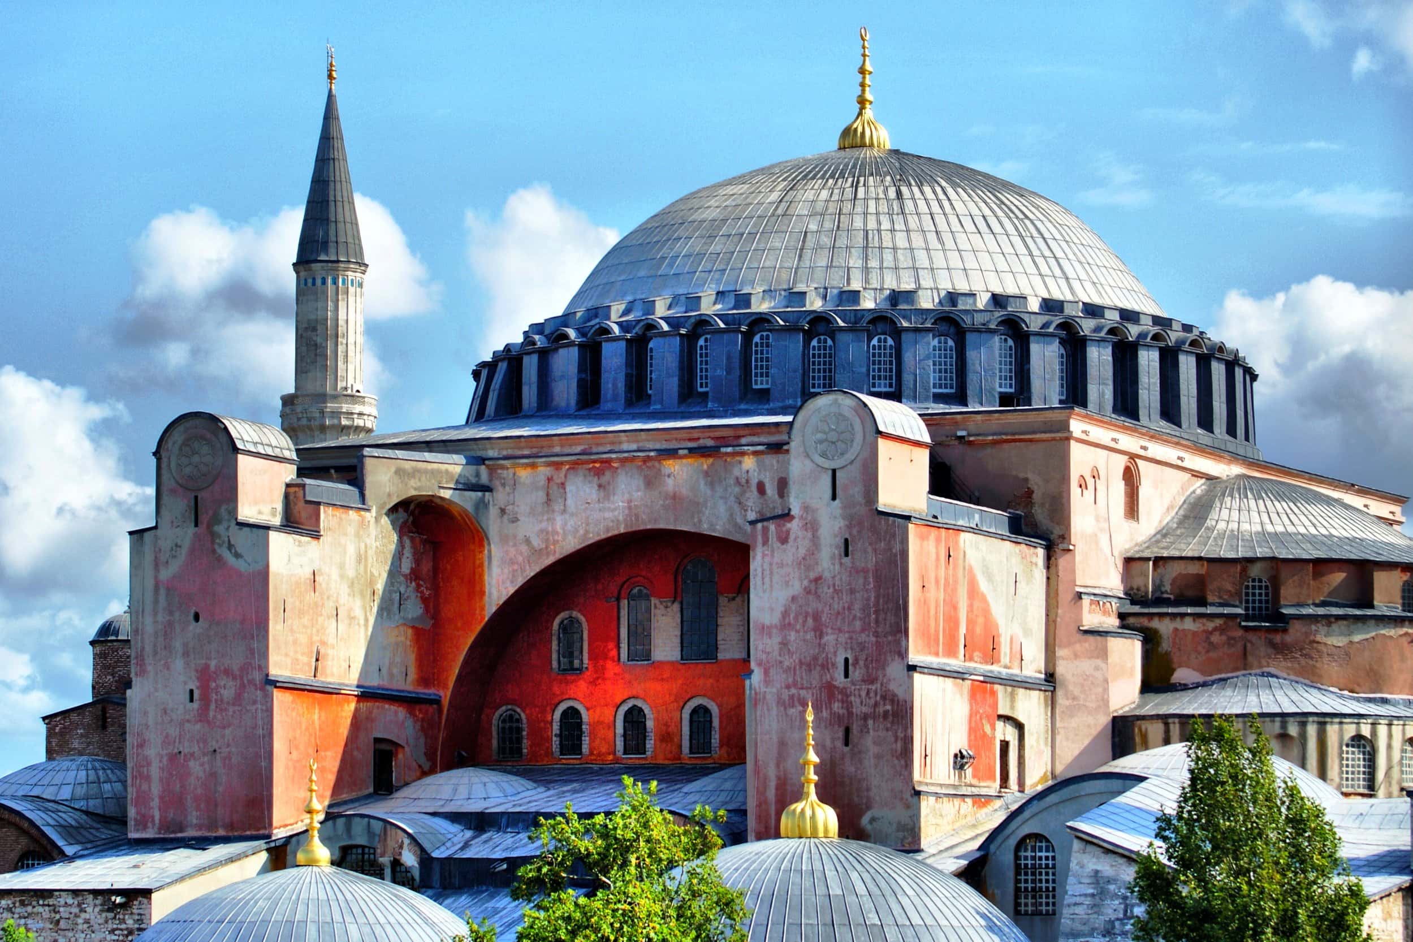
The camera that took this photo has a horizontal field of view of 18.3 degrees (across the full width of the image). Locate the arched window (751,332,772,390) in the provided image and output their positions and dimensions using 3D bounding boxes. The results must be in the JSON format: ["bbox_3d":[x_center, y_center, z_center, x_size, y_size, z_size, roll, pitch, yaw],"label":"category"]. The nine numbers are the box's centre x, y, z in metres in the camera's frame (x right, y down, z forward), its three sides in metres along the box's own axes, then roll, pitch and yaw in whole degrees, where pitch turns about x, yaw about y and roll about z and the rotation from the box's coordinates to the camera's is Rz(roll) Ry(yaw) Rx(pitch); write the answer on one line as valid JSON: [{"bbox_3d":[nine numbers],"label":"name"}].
[{"bbox_3d":[2.573,-4.841,194.700,1.100,2.500,0.350,-2,-7,17],"label":"arched window"}]

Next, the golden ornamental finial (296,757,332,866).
[{"bbox_3d":[-12.528,10.874,140.098,1.120,3.500,1.120,0,-6,0],"label":"golden ornamental finial"}]

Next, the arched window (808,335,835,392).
[{"bbox_3d":[4.964,-4.605,189.559,1.130,2.470,0.300,-1,-6,8],"label":"arched window"}]

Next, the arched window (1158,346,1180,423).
[{"bbox_3d":[20.420,-3.830,194.243,0.400,3.500,1.250,-6,-9,43],"label":"arched window"}]

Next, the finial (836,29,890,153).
[{"bbox_3d":[7.641,-18.508,212.764,2.500,6.000,2.500,0,-7,0],"label":"finial"}]

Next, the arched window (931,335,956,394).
[{"bbox_3d":[10.228,-4.607,189.606,1.130,2.470,0.300,1,-6,-9],"label":"arched window"}]

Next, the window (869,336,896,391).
[{"bbox_3d":[7.616,-4.601,189.378,1.130,2.470,0.300,0,-6,-1],"label":"window"}]

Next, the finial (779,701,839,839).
[{"bbox_3d":[2.936,8.509,125.000,1.650,3.900,1.650,0,-7,0],"label":"finial"}]

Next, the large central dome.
[{"bbox_3d":[7.475,-11.261,207.385,28.600,8.220,28.600,0,-6,2],"label":"large central dome"}]

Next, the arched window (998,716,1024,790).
[{"bbox_3d":[11.939,11.130,172.991,0.400,2.950,2.350,-3,-7,26],"label":"arched window"}]

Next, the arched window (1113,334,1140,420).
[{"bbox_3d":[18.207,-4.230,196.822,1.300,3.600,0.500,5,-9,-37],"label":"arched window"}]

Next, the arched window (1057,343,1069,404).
[{"bbox_3d":[15.561,-4.425,195.919,1.100,2.600,0.350,4,-8,-28],"label":"arched window"}]

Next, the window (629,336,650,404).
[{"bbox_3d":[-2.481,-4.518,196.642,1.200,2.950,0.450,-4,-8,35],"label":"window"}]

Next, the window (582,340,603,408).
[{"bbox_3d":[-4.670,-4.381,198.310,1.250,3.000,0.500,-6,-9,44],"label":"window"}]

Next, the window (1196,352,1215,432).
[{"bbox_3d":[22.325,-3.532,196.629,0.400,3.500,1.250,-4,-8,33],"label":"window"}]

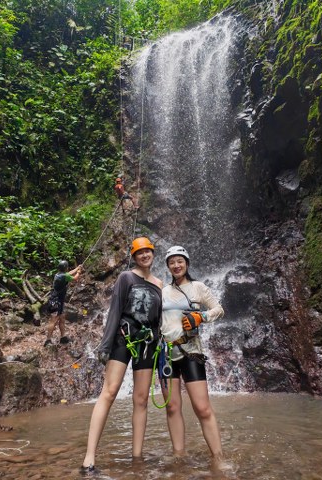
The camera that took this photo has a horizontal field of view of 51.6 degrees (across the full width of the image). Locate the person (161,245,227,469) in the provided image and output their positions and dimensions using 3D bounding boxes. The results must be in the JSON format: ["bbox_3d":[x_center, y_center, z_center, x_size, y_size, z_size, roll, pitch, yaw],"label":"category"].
[{"bbox_3d":[0.250,0.841,2.560,0.530,1.620,0.400,-1,-11,8],"label":"person"}]

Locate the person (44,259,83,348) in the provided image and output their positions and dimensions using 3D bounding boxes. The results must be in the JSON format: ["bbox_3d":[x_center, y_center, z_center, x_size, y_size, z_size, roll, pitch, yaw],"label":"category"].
[{"bbox_3d":[-2.000,1.220,6.639,0.500,1.680,0.660,-10,-15,44],"label":"person"}]

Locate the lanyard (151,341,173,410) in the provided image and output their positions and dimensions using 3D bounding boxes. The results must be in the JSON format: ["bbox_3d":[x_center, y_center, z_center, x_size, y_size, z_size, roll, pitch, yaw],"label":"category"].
[{"bbox_3d":[0.012,0.942,2.337,0.155,0.440,0.100,0,-11,0],"label":"lanyard"}]

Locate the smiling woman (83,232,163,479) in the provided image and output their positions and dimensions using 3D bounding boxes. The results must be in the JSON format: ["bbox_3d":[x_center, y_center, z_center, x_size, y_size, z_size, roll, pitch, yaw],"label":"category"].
[{"bbox_3d":[-0.280,0.809,2.525,0.630,1.670,0.430,2,-11,-10],"label":"smiling woman"}]

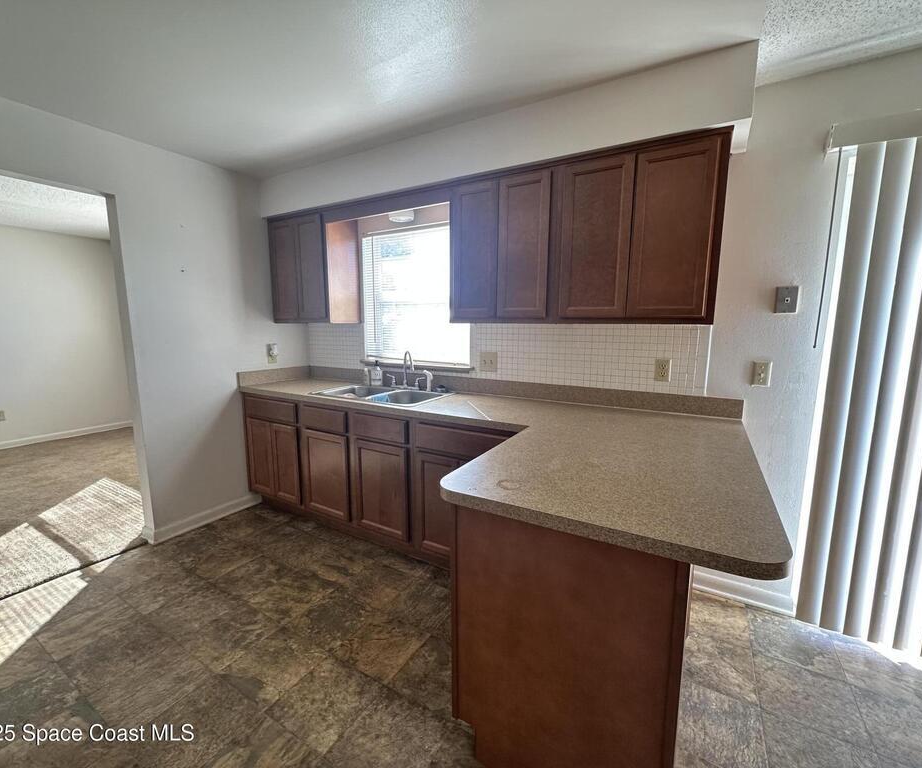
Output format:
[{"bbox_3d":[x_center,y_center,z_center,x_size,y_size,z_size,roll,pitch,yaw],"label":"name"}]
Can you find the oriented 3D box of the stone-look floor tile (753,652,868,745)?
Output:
[{"bbox_3d":[1.283,1.160,1.550,0.300,0.008,0.300,5,9,30],"label":"stone-look floor tile"}]

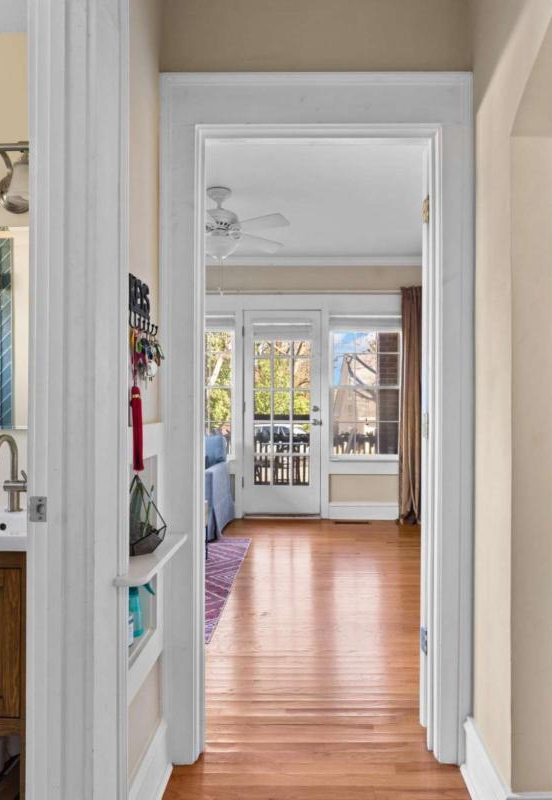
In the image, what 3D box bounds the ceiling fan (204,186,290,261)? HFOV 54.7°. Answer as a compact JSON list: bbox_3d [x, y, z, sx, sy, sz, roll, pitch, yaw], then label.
[{"bbox_3d":[-0.400,-1.190,3.600,1.060,0.490,1.060,0,0,0],"label":"ceiling fan"}]

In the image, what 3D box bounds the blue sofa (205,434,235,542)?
[{"bbox_3d":[-1.400,0.765,4.930,1.950,0.870,0.880,0,0,0],"label":"blue sofa"}]

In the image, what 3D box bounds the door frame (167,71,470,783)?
[{"bbox_3d":[0.139,0.063,1.840,1.040,2.310,0.140,0,0,0],"label":"door frame"}]

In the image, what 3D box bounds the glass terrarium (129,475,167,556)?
[{"bbox_3d":[-0.410,0.337,1.585,0.165,0.225,0.165,0,0,0],"label":"glass terrarium"}]

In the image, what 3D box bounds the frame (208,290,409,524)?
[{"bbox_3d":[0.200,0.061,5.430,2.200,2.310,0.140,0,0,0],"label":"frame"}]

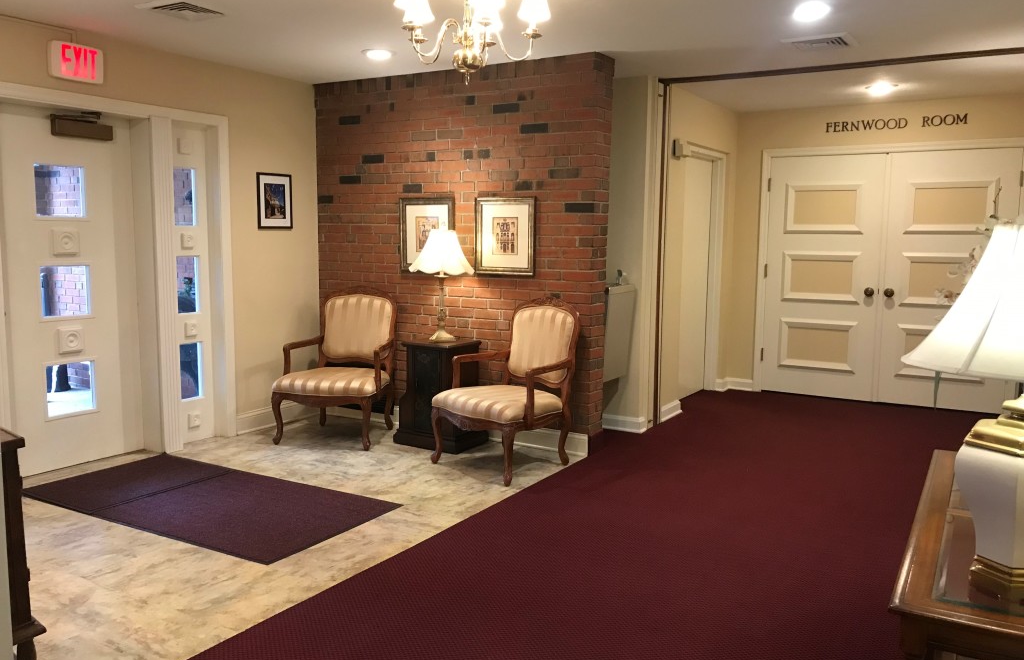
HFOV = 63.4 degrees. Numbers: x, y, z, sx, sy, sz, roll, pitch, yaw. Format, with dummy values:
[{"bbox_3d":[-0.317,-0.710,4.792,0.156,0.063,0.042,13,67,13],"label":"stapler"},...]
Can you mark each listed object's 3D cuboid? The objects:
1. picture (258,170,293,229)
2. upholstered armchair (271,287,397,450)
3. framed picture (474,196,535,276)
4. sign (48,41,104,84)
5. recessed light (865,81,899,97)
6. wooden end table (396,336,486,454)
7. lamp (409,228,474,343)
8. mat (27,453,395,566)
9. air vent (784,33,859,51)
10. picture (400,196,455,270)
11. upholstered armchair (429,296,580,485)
[{"bbox_3d":[-1.635,-0.884,5.702,0.020,0.375,0.318,5,8,31],"label":"picture"},{"bbox_3d":[-1.155,0.226,5.535,0.680,0.980,0.670,2,7,11],"label":"upholstered armchair"},{"bbox_3d":[-0.055,-0.587,5.247,0.442,0.503,0.030,4,8,30],"label":"framed picture"},{"bbox_3d":[-2.328,-1.426,4.432,0.045,0.185,0.295,5,8,31],"label":"sign"},{"bbox_3d":[2.601,-1.694,5.819,0.215,0.030,0.215,4,8,30],"label":"recessed light"},{"bbox_3d":[-0.461,0.406,5.400,0.510,0.667,0.395,5,8,31],"label":"wooden end table"},{"bbox_3d":[-0.448,-0.287,5.253,0.410,0.720,0.410,1,7,0],"label":"lamp"},{"bbox_3d":[-1.563,0.857,4.255,1.825,0.012,0.890,4,8,30],"label":"mat"},{"bbox_3d":[1.685,-1.568,4.531,0.330,0.030,0.330,5,8,31],"label":"air vent"},{"bbox_3d":[-0.578,-0.633,5.555,0.442,0.495,0.030,4,8,30],"label":"picture"},{"bbox_3d":[-0.030,0.311,4.872,0.680,0.985,0.670,-6,9,-44],"label":"upholstered armchair"}]

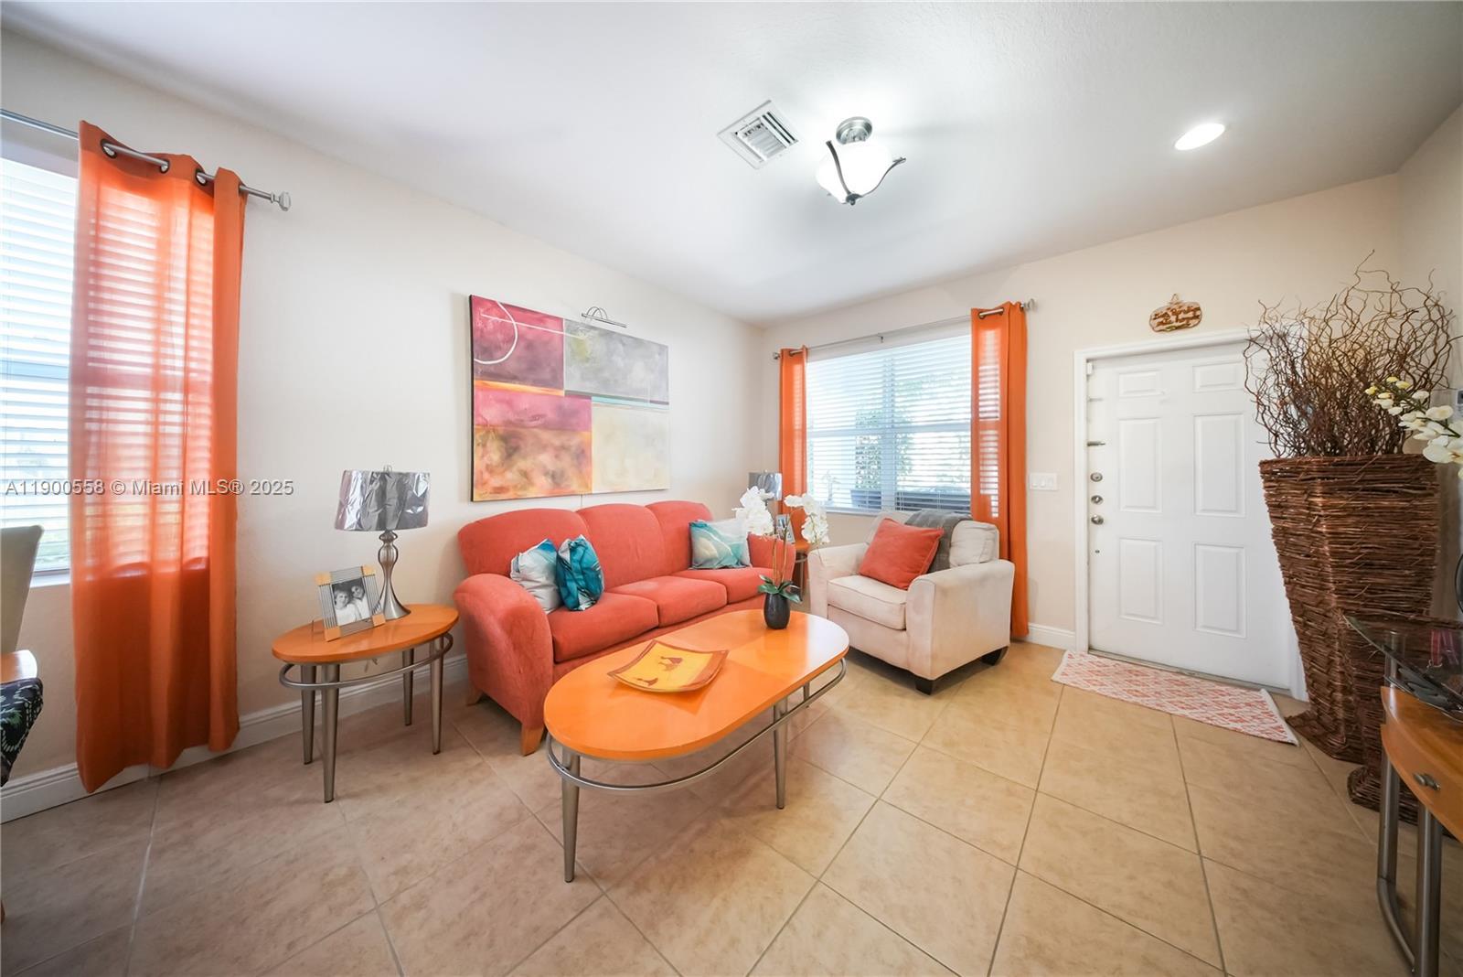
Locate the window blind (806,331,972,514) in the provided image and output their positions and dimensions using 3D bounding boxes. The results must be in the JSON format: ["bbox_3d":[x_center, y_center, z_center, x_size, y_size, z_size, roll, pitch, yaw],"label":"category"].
[{"bbox_3d":[1.447,-0.522,3.905,1.780,1.580,0.060,1,2,41],"label":"window blind"}]

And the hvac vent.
[{"bbox_3d":[0.129,-1.650,1.928,0.299,0.021,0.303,1,2,41],"label":"hvac vent"}]

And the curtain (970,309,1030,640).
[{"bbox_3d":[2.093,-0.135,3.183,0.369,2.541,0.107,1,1,37],"label":"curtain"}]

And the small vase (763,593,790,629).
[{"bbox_3d":[0.228,0.630,2.111,0.130,0.184,0.127,0,1,0],"label":"small vase"}]

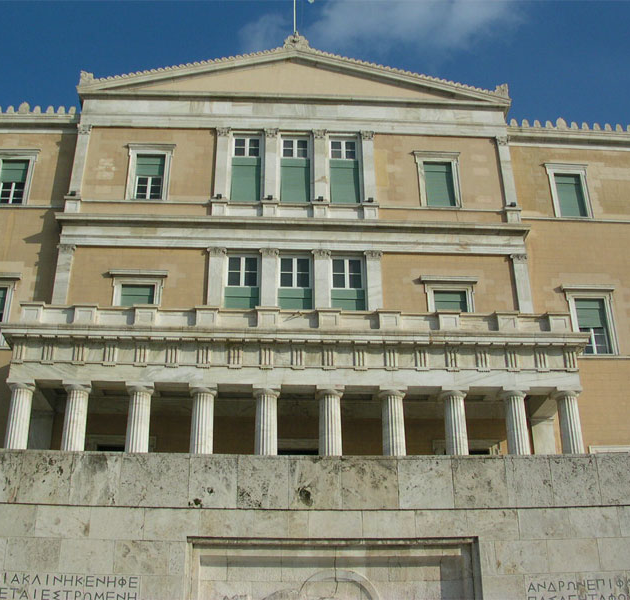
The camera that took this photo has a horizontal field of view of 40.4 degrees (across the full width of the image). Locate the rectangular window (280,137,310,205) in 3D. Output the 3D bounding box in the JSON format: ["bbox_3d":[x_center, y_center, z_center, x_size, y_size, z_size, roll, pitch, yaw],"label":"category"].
[{"bbox_3d":[-0.916,-6.241,41.591,1.479,3.732,0.300,1,-27,-3],"label":"rectangular window"}]

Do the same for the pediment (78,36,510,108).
[{"bbox_3d":[-0.939,-11.358,42.615,21.327,4.068,1.200,1,-26,-3],"label":"pediment"}]

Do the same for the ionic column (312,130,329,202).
[{"bbox_3d":[0.261,-6.385,40.595,0.700,4.000,0.500,1,-26,-3],"label":"ionic column"}]

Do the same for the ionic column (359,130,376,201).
[{"bbox_3d":[2.579,-6.446,41.691,0.683,4.108,0.500,1,-27,-3],"label":"ionic column"}]

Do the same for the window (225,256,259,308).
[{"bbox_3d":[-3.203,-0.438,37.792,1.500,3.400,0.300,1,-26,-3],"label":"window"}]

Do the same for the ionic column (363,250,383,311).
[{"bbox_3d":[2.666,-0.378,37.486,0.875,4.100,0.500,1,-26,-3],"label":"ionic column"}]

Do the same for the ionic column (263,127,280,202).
[{"bbox_3d":[-2.067,-6.396,40.455,0.680,4.000,0.500,1,-26,-3],"label":"ionic column"}]

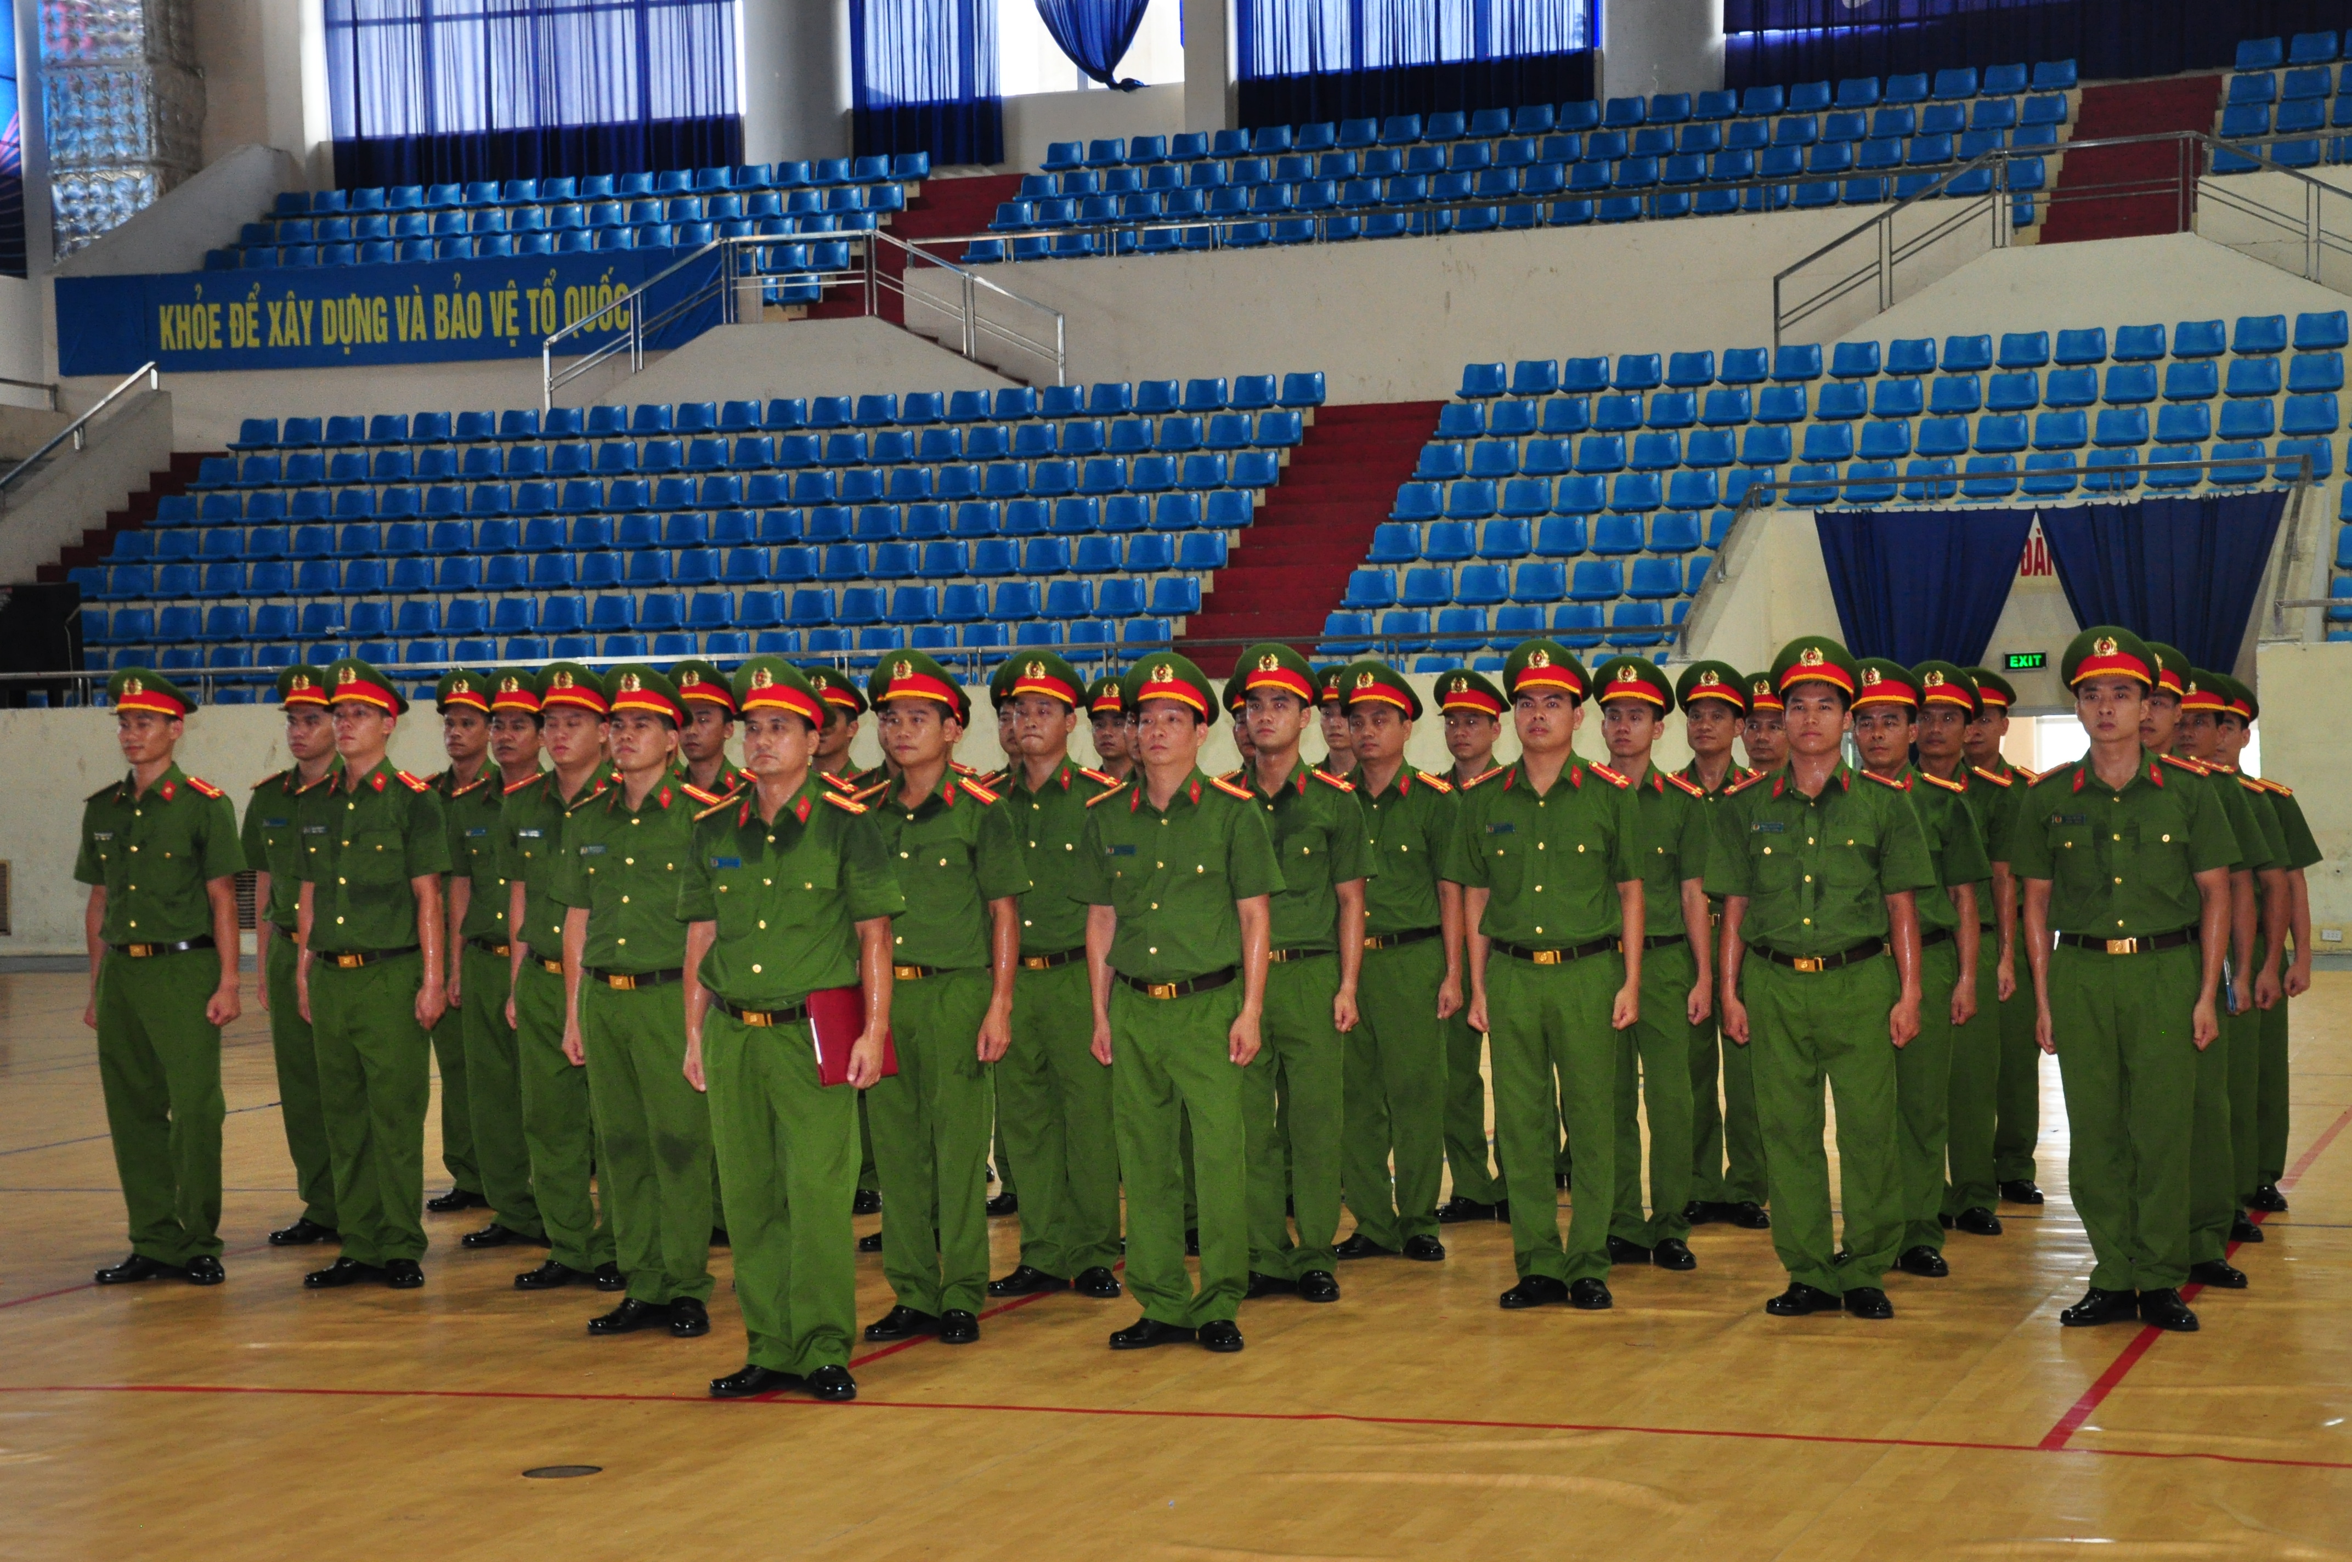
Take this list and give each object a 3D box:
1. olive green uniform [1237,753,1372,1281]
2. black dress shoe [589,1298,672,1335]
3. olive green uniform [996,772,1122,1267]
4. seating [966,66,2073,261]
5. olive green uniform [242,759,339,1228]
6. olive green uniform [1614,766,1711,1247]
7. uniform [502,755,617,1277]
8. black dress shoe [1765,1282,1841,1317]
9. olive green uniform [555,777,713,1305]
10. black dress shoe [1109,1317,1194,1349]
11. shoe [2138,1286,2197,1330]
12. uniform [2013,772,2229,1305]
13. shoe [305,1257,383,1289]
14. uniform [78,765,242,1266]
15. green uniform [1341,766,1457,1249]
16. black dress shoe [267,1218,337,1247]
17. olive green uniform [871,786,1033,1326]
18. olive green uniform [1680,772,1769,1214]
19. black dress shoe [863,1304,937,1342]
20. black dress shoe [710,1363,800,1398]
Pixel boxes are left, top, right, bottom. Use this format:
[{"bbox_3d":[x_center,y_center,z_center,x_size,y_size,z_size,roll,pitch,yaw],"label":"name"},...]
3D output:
[{"bbox_3d":[0.304,0.663,11.450,0.550,1.443,0.300,-1,0,20],"label":"olive green uniform"},{"bbox_3d":[-1.479,1.431,11.132,0.102,0.102,0.285,-1,0,43],"label":"black dress shoe"},{"bbox_3d":[-0.327,0.675,11.699,0.520,1.464,0.290,-1,0,19],"label":"olive green uniform"},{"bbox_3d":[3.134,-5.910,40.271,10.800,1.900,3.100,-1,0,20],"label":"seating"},{"bbox_3d":[-2.803,0.706,13.382,0.560,1.513,0.300,-1,0,20],"label":"olive green uniform"},{"bbox_3d":[1.345,0.644,11.850,0.520,1.398,0.280,-1,1,19],"label":"olive green uniform"},{"bbox_3d":[-1.747,0.705,12.078,0.560,1.490,0.300,-1,0,20],"label":"uniform"},{"bbox_3d":[1.674,1.366,11.021,0.102,0.100,0.285,-1,0,45],"label":"black dress shoe"},{"bbox_3d":[-1.433,0.693,11.033,0.520,1.406,0.290,-1,0,19],"label":"olive green uniform"},{"bbox_3d":[-0.050,1.372,10.434,0.280,0.102,0.103,-2,1,-42],"label":"black dress shoe"},{"bbox_3d":[2.534,1.329,10.469,0.103,0.102,0.280,-2,1,-5],"label":"shoe"},{"bbox_3d":[2.441,0.621,10.550,0.570,1.384,0.280,-1,1,19],"label":"uniform"},{"bbox_3d":[-2.452,1.440,12.206,0.285,0.100,0.102,-1,0,-43],"label":"shoe"},{"bbox_3d":[-3.016,0.693,12.200,0.525,1.489,0.280,-1,1,19],"label":"uniform"},{"bbox_3d":[0.644,0.674,12.366,0.520,1.437,0.290,-1,0,19],"label":"green uniform"},{"bbox_3d":[-2.801,1.430,13.222,0.102,0.102,0.285,-1,0,43],"label":"black dress shoe"},{"bbox_3d":[-0.654,0.695,10.800,0.570,1.424,0.300,-1,0,20],"label":"olive green uniform"},{"bbox_3d":[1.696,0.634,12.750,0.520,1.411,0.280,-1,1,19],"label":"olive green uniform"},{"bbox_3d":[-0.702,1.405,10.803,0.285,0.100,0.102,-1,0,-44],"label":"black dress shoe"},{"bbox_3d":[-0.992,1.407,9.855,0.280,0.102,0.103,-2,1,-42],"label":"black dress shoe"}]

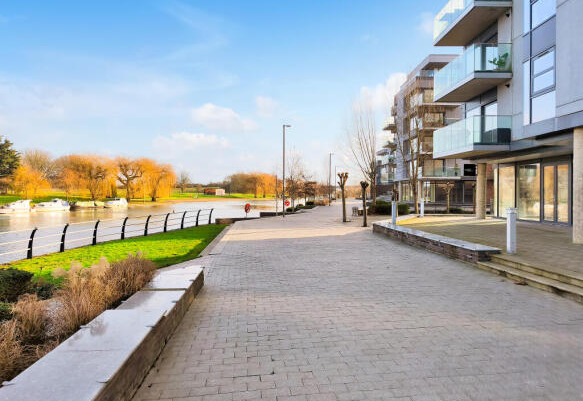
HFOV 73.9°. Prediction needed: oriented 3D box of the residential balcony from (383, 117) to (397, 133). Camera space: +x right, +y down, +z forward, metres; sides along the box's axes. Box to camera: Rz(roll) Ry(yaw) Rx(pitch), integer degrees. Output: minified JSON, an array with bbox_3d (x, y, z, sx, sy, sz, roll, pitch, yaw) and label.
[{"bbox_3d":[16.198,-12.370,62.300,1.700,1.400,4.600,0,1,5],"label":"residential balcony"}]

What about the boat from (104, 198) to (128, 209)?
[{"bbox_3d":[-36.044,0.578,80.000,2.000,2.100,5.200,1,1,25],"label":"boat"}]

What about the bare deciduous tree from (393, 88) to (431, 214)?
[{"bbox_3d":[8.592,-3.479,27.500,3.000,9.000,3.000,0,1,0],"label":"bare deciduous tree"}]

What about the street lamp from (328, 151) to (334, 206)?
[{"bbox_3d":[4.463,-2.354,43.000,0.550,5.800,0.220,0,1,14],"label":"street lamp"}]

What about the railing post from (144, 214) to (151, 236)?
[{"bbox_3d":[-7.606,1.356,20.600,0.300,1.070,0.080,0,1,14],"label":"railing post"}]

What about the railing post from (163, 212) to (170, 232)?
[{"bbox_3d":[-7.204,1.301,22.500,0.300,1.070,0.080,0,1,14],"label":"railing post"}]

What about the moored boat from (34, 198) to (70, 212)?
[{"bbox_3d":[-40.195,0.806,65.000,2.200,2.200,5.800,1,1,25],"label":"moored boat"}]

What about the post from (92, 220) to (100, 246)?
[{"bbox_3d":[-8.559,1.427,17.000,0.300,1.070,0.080,0,1,14],"label":"post"}]

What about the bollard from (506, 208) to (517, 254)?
[{"bbox_3d":[5.008,0.700,8.800,0.220,1.040,0.220,0,1,11],"label":"bollard"}]

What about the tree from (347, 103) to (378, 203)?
[{"bbox_3d":[6.042,-3.608,32.500,3.100,9.100,3.100,0,1,0],"label":"tree"}]

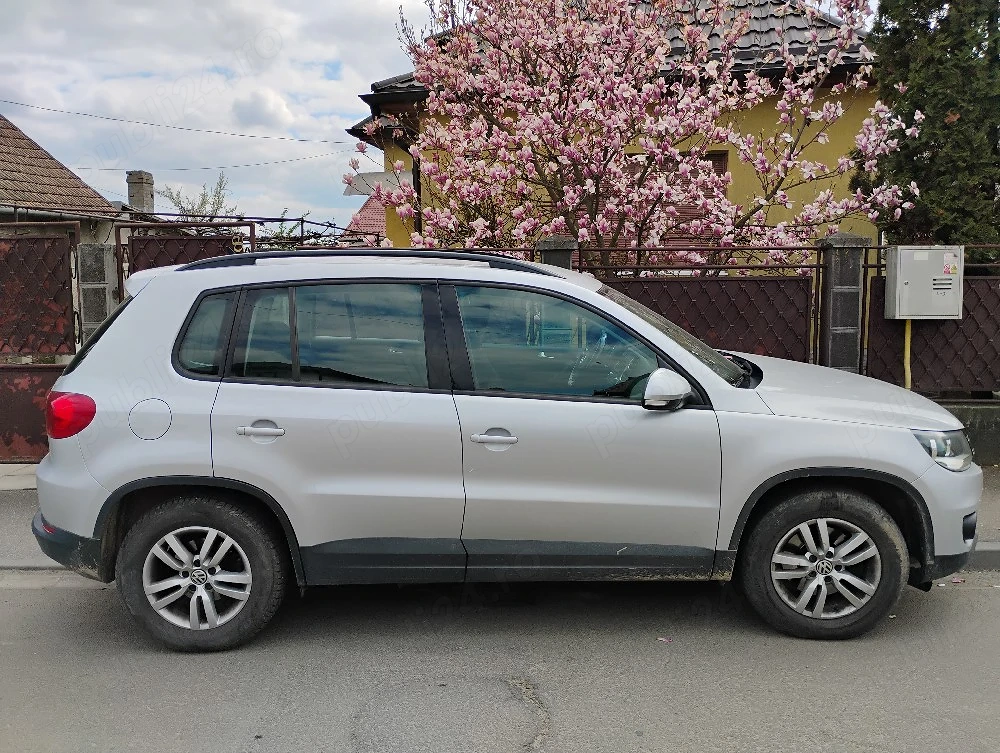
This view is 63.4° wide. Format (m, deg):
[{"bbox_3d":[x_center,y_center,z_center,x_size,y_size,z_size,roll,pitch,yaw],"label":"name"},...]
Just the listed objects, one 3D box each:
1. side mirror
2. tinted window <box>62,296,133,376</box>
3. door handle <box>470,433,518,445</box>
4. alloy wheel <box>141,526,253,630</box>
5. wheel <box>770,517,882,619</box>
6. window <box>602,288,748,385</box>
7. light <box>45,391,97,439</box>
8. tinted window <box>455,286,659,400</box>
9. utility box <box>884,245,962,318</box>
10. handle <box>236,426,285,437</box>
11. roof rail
[{"bbox_3d":[0.665,0.045,3.259,0.200,0.170,0.220,0,5,-2],"label":"side mirror"},{"bbox_3d":[-1.780,-0.252,4.080,0.100,0.470,1.200,41,4,-5],"label":"tinted window"},{"bbox_3d":[-0.022,0.253,3.286,0.190,0.035,0.045,3,6,-1],"label":"door handle"},{"bbox_3d":[-1.243,0.823,3.411,0.442,0.442,0.180,-1,6,-1],"label":"alloy wheel"},{"bbox_3d":[1.360,0.797,3.464,0.442,0.442,0.180,0,6,3],"label":"wheel"},{"bbox_3d":[0.804,-0.230,4.158,0.860,0.140,1.400,33,3,-4],"label":"window"},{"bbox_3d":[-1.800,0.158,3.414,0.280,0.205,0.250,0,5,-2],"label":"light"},{"bbox_3d":[0.238,-0.146,3.409,0.860,0.500,0.060,0,-17,-2],"label":"tinted window"},{"bbox_3d":[3.279,-0.721,6.265,0.500,0.550,0.200,0,6,1],"label":"utility box"},{"bbox_3d":[-0.957,0.219,3.262,0.190,0.035,0.045,2,6,-1],"label":"handle"},{"bbox_3d":[-0.576,-0.495,3.511,1.630,0.120,0.070,0,5,-2],"label":"roof rail"}]

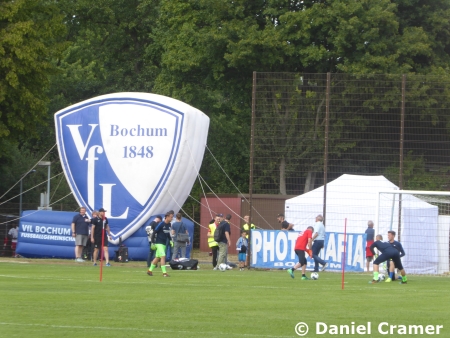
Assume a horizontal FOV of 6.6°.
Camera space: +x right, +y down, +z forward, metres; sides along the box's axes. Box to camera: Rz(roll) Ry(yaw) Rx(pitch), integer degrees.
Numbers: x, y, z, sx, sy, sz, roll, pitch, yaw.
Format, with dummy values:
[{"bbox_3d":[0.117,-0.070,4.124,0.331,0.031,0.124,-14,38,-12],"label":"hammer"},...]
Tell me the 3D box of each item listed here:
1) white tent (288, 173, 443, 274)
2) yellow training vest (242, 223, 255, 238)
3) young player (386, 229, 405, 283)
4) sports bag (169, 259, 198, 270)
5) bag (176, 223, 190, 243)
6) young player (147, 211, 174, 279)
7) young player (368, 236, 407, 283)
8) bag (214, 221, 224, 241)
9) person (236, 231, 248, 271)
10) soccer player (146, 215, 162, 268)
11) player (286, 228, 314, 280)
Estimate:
[{"bbox_3d":[4.283,1.735,122.000,4.200,3.080,2.900,2,0,23],"label":"white tent"},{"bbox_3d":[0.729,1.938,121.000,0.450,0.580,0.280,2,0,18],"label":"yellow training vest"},{"bbox_3d":[4.867,2.494,111.200,0.520,1.460,0.620,2,1,38],"label":"young player"},{"bbox_3d":[-1.241,2.882,117.500,0.870,0.340,0.400,1,0,0],"label":"sports bag"},{"bbox_3d":[-1.269,1.941,119.300,0.420,0.580,0.200,1,0,-9],"label":"bag"},{"bbox_3d":[-1.877,2.163,111.800,0.600,1.830,0.550,2,1,38],"label":"young player"},{"bbox_3d":[4.630,2.563,110.500,1.000,1.420,0.650,2,1,30],"label":"young player"},{"bbox_3d":[-0.167,1.928,118.500,0.220,0.560,0.330,1,1,-44],"label":"bag"},{"bbox_3d":[0.533,2.481,118.800,0.400,1.200,0.300,1,0,-6],"label":"person"},{"bbox_3d":[-2.122,2.207,118.800,0.450,1.630,0.500,1,1,-28],"label":"soccer player"},{"bbox_3d":[2.167,2.425,112.000,0.780,1.540,0.500,1,0,-13],"label":"player"}]

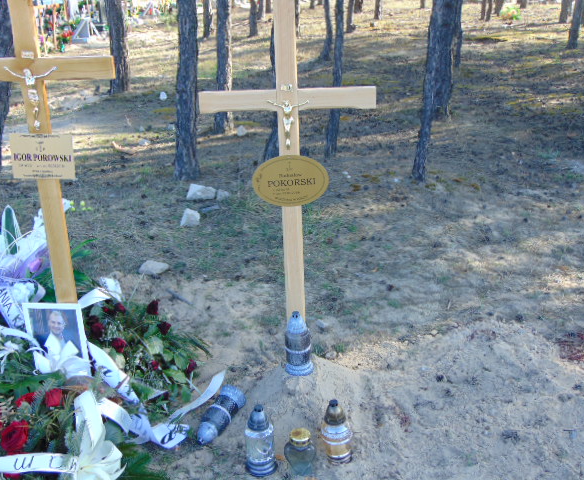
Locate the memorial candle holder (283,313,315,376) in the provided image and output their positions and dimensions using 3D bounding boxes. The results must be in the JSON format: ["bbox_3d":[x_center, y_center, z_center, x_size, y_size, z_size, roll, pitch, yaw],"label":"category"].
[{"bbox_3d":[0.027,0.371,2.637,0.104,0.233,0.104,-1,21,0],"label":"memorial candle holder"}]

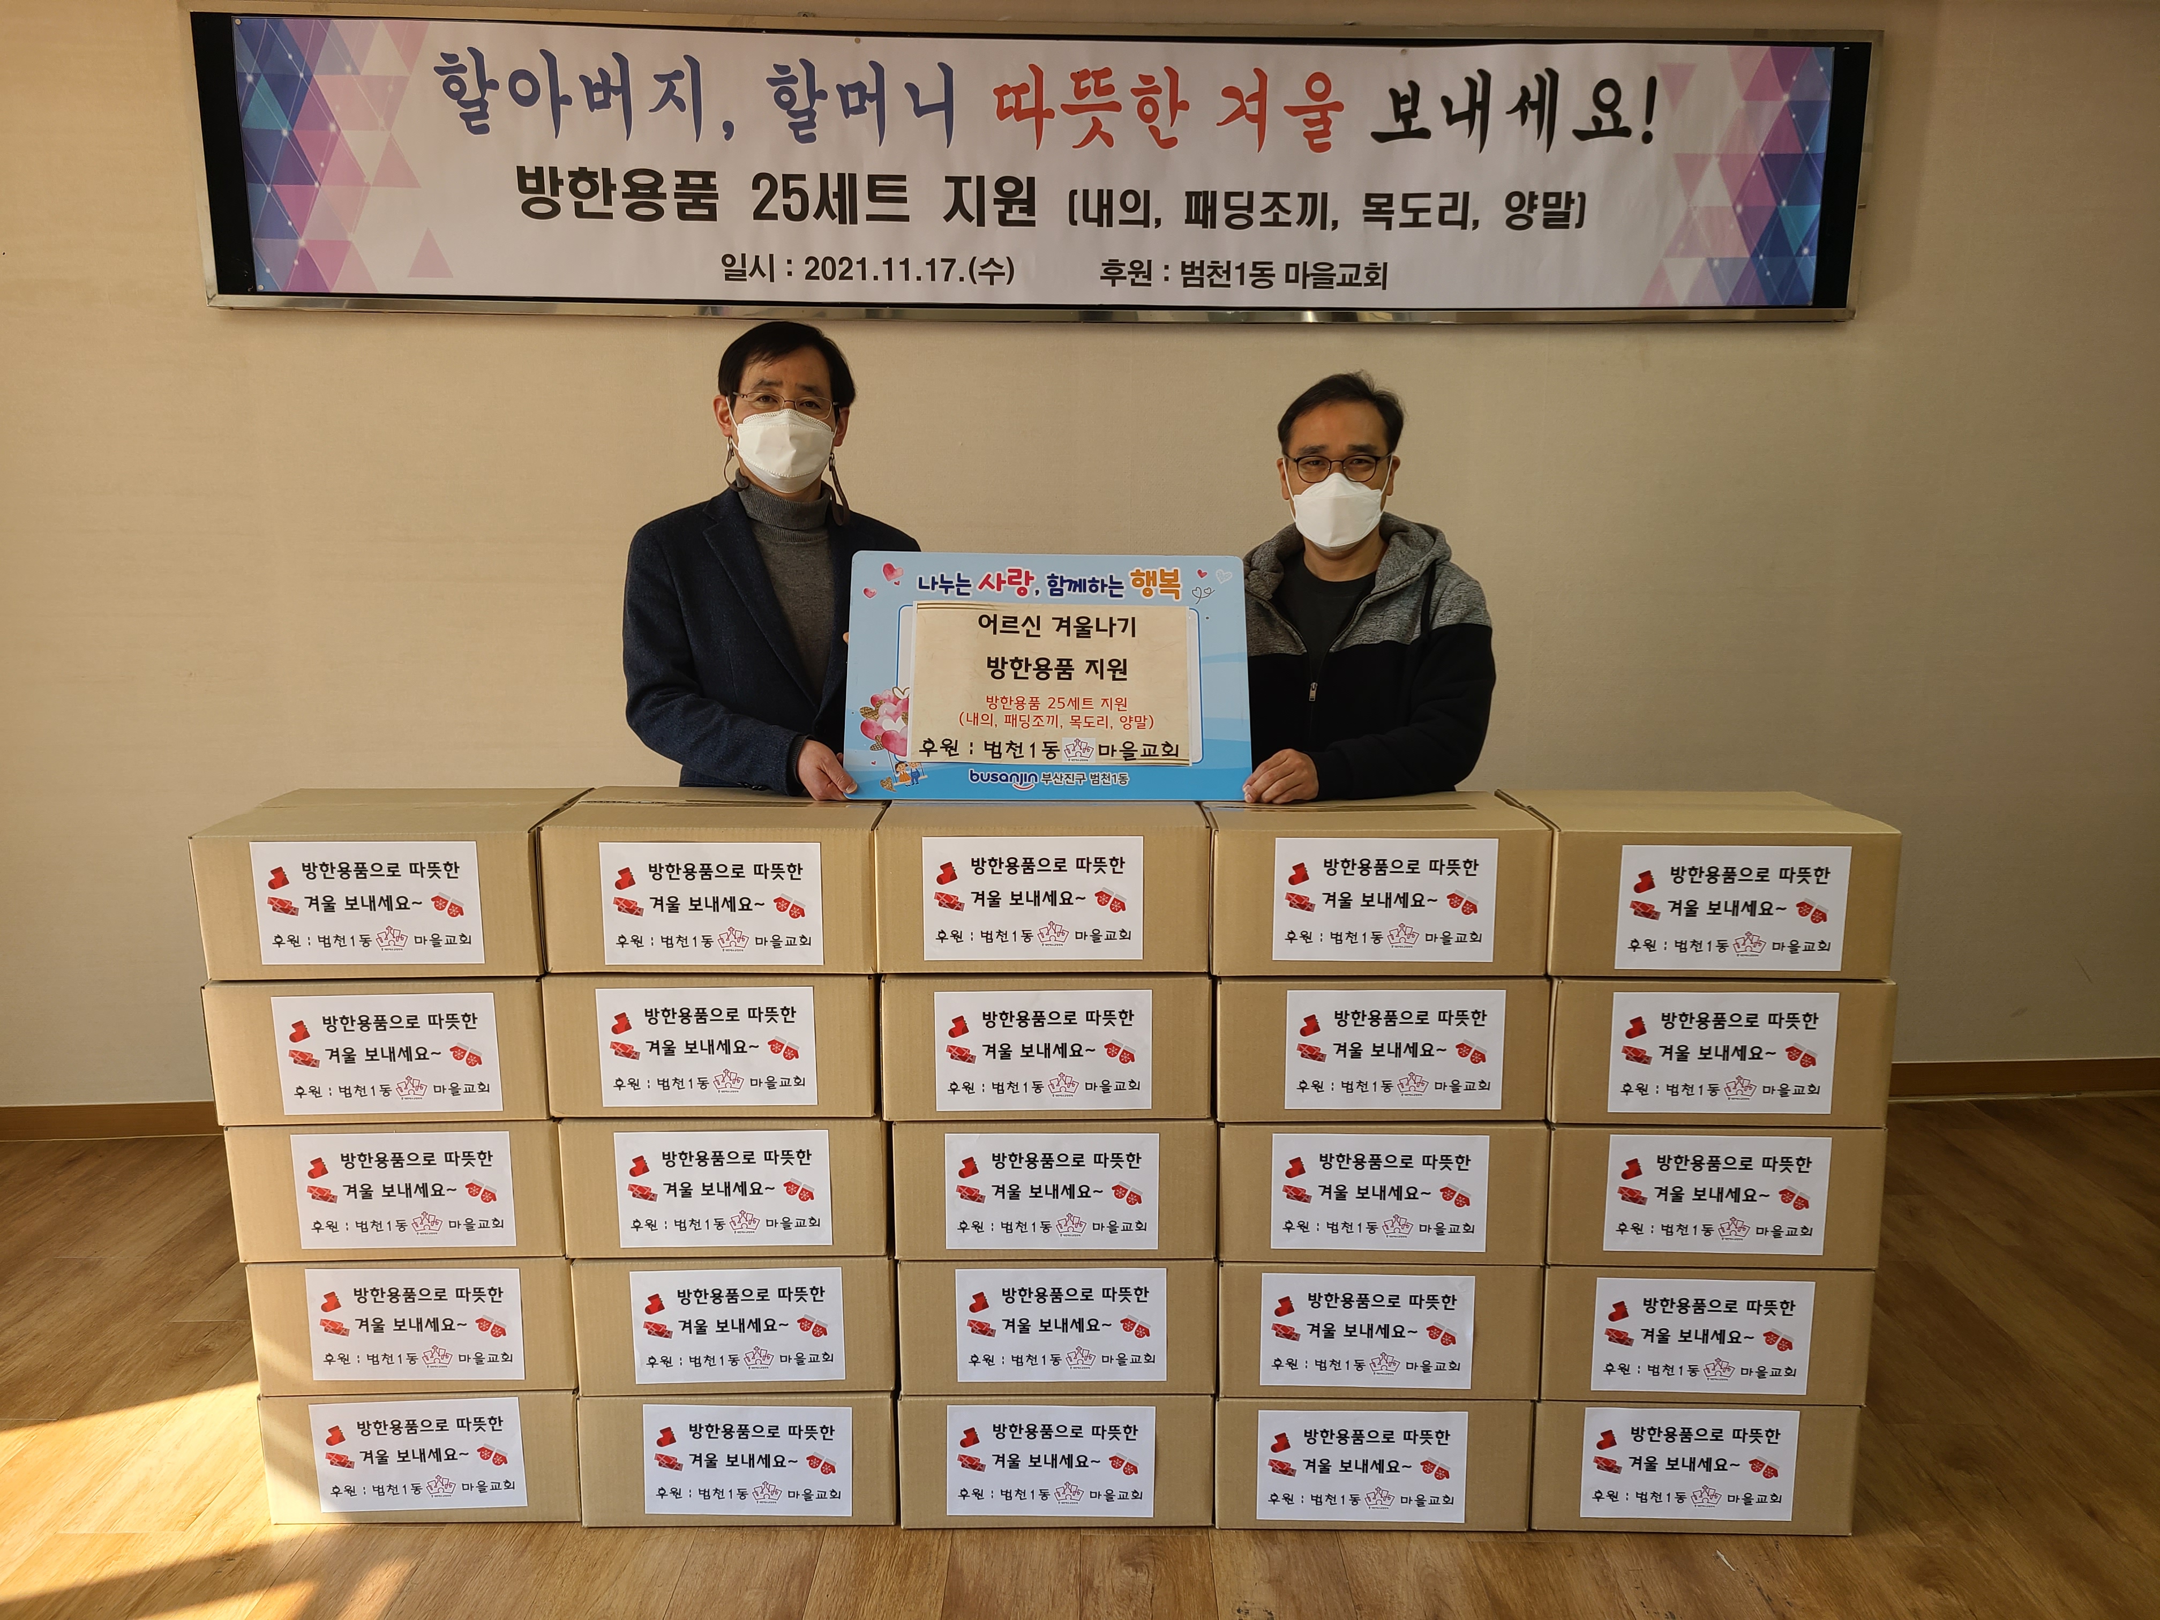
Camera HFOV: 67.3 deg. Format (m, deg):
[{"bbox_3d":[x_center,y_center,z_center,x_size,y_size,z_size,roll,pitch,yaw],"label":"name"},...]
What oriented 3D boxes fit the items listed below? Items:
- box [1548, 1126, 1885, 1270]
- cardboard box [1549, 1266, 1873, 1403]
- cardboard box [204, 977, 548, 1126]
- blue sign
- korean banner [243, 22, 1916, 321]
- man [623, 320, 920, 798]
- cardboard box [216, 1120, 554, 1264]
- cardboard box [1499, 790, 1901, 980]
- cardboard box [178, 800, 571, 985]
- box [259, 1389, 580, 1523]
[{"bbox_3d":[0.872,0.499,2.385,0.446,0.201,0.345,0,11,2],"label":"box"},{"bbox_3d":[0.873,0.698,2.417,0.446,0.201,0.345,0,11,2],"label":"cardboard box"},{"bbox_3d":[-0.961,0.301,2.380,0.446,0.201,0.345,0,11,-2],"label":"cardboard box"},{"bbox_3d":[-0.045,-0.201,2.439,0.600,0.390,0.015,0,-14,-3],"label":"blue sign"},{"bbox_3d":[-0.050,-1.372,3.462,3.570,0.575,0.050,-1,11,-3],"label":"korean banner"},{"bbox_3d":[-0.457,0.100,2.632,0.530,1.710,0.400,-4,11,-18],"label":"man"},{"bbox_3d":[-0.958,0.504,2.427,0.451,0.203,0.330,-1,11,-2],"label":"cardboard box"},{"bbox_3d":[0.866,0.099,2.335,0.446,0.201,0.345,0,11,2],"label":"cardboard box"},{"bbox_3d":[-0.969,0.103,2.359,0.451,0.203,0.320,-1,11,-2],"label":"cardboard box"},{"bbox_3d":[-0.940,0.896,2.486,0.446,0.201,0.345,0,11,0],"label":"box"}]

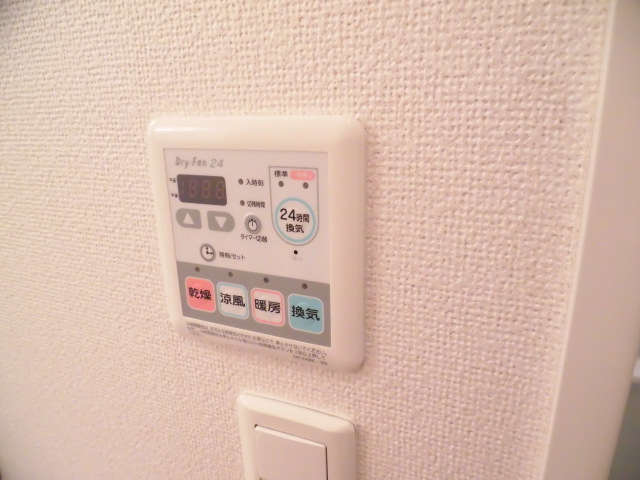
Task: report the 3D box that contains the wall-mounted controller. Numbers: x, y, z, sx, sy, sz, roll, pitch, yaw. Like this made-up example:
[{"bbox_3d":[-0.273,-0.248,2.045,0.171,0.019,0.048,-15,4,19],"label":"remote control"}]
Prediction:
[{"bbox_3d":[-0.035,0.002,0.219,0.118,0.120,0.012,6,16,24],"label":"wall-mounted controller"}]

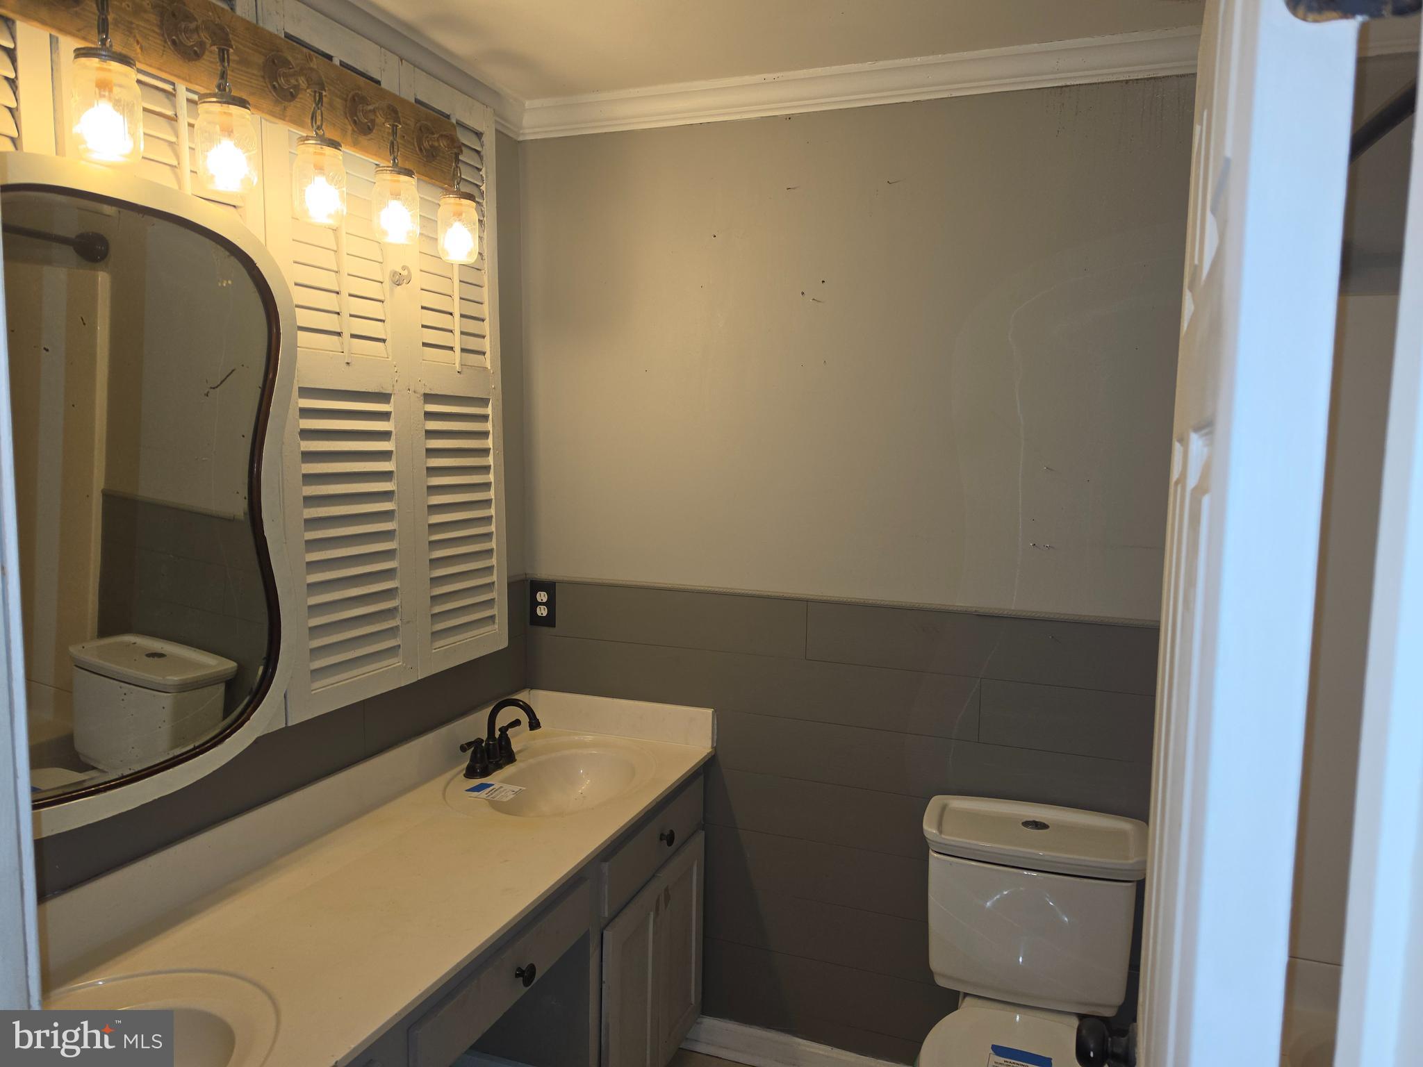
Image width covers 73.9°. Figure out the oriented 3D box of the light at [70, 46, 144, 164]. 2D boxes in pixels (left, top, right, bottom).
[{"bbox_3d":[-0.818,-0.579,1.282,0.084,0.133,0.084,3,7,22],"label":"light"}]

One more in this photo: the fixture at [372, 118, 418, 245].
[{"bbox_3d":[-0.603,-0.673,1.806,0.084,0.223,0.084,3,7,22],"label":"fixture"}]

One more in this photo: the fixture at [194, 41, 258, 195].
[{"bbox_3d":[-0.747,-0.640,1.453,0.084,0.214,0.084,3,7,22],"label":"fixture"}]

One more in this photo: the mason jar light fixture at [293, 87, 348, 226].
[{"bbox_3d":[-0.674,-0.650,1.631,0.084,0.221,0.084,3,7,22],"label":"mason jar light fixture"}]

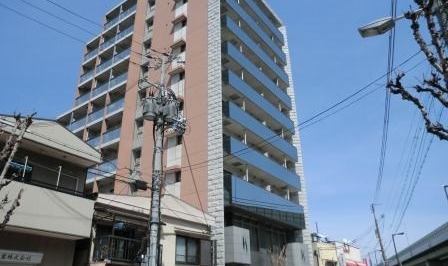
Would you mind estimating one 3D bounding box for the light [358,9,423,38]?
[{"bbox_3d":[3.905,-2.619,8.176,1.411,0.220,0.330,-16,-30,39],"label":"light"}]

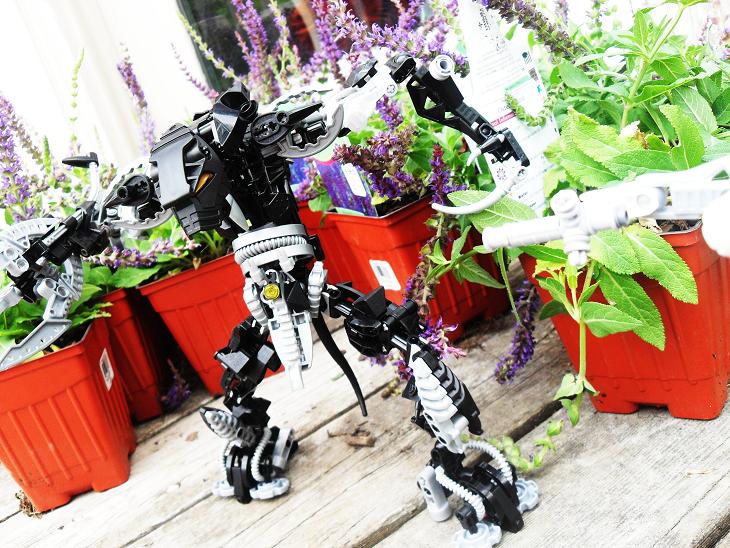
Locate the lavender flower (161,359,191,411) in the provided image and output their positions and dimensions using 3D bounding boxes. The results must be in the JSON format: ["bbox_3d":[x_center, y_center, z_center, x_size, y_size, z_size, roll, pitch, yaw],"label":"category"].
[{"bbox_3d":[-0.175,0.103,0.685,0.026,0.047,0.026,-19,18,0],"label":"lavender flower"}]

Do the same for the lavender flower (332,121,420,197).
[{"bbox_3d":[0.009,-0.092,0.599,0.073,0.056,0.055,-19,18,0],"label":"lavender flower"}]

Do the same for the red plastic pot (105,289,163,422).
[{"bbox_3d":[-0.255,0.080,0.697,0.106,0.124,0.106,-24,18,-15],"label":"red plastic pot"}]

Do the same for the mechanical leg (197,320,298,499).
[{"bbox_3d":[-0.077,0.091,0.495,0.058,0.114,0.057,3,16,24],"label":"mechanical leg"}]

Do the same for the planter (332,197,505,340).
[{"bbox_3d":[0.056,-0.013,0.647,0.106,0.124,0.106,-27,19,-21],"label":"planter"}]

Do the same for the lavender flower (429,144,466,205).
[{"bbox_3d":[0.065,-0.079,0.589,0.030,0.049,0.028,-5,18,-5],"label":"lavender flower"}]

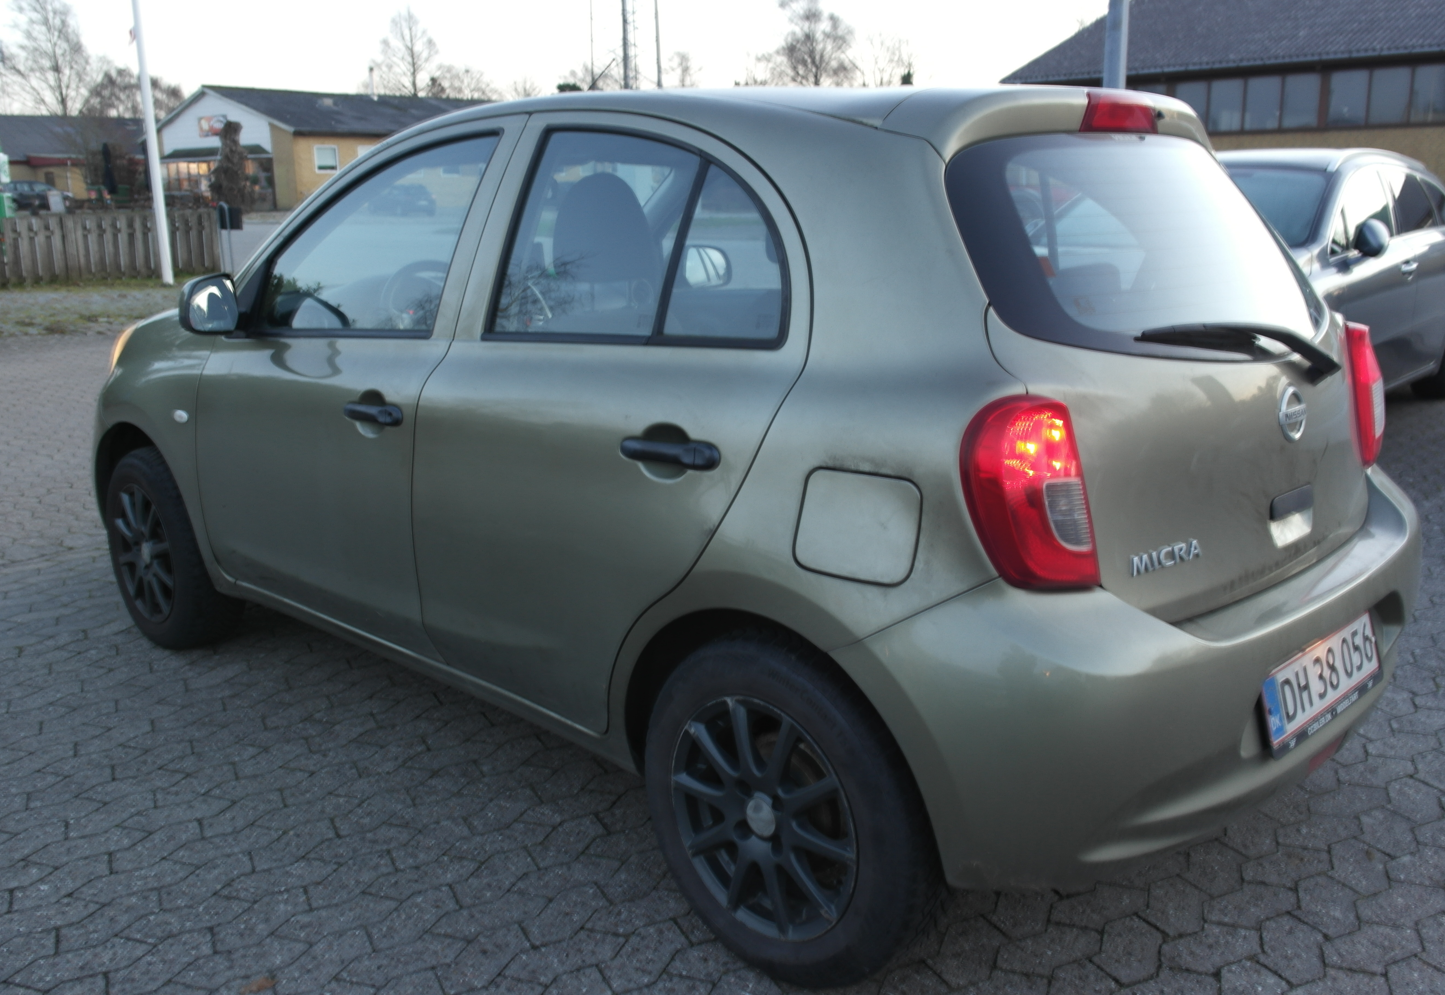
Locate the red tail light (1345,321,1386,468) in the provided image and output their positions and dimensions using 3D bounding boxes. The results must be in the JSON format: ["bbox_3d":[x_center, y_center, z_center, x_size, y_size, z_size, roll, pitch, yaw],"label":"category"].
[{"bbox_3d":[1.362,-0.232,2.668,0.160,0.295,0.195,12,18,43],"label":"red tail light"}]

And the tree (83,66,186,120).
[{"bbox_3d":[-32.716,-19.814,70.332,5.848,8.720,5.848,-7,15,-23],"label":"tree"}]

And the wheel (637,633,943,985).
[{"bbox_3d":[0.115,0.522,2.117,0.592,0.592,0.175,12,18,43],"label":"wheel"}]

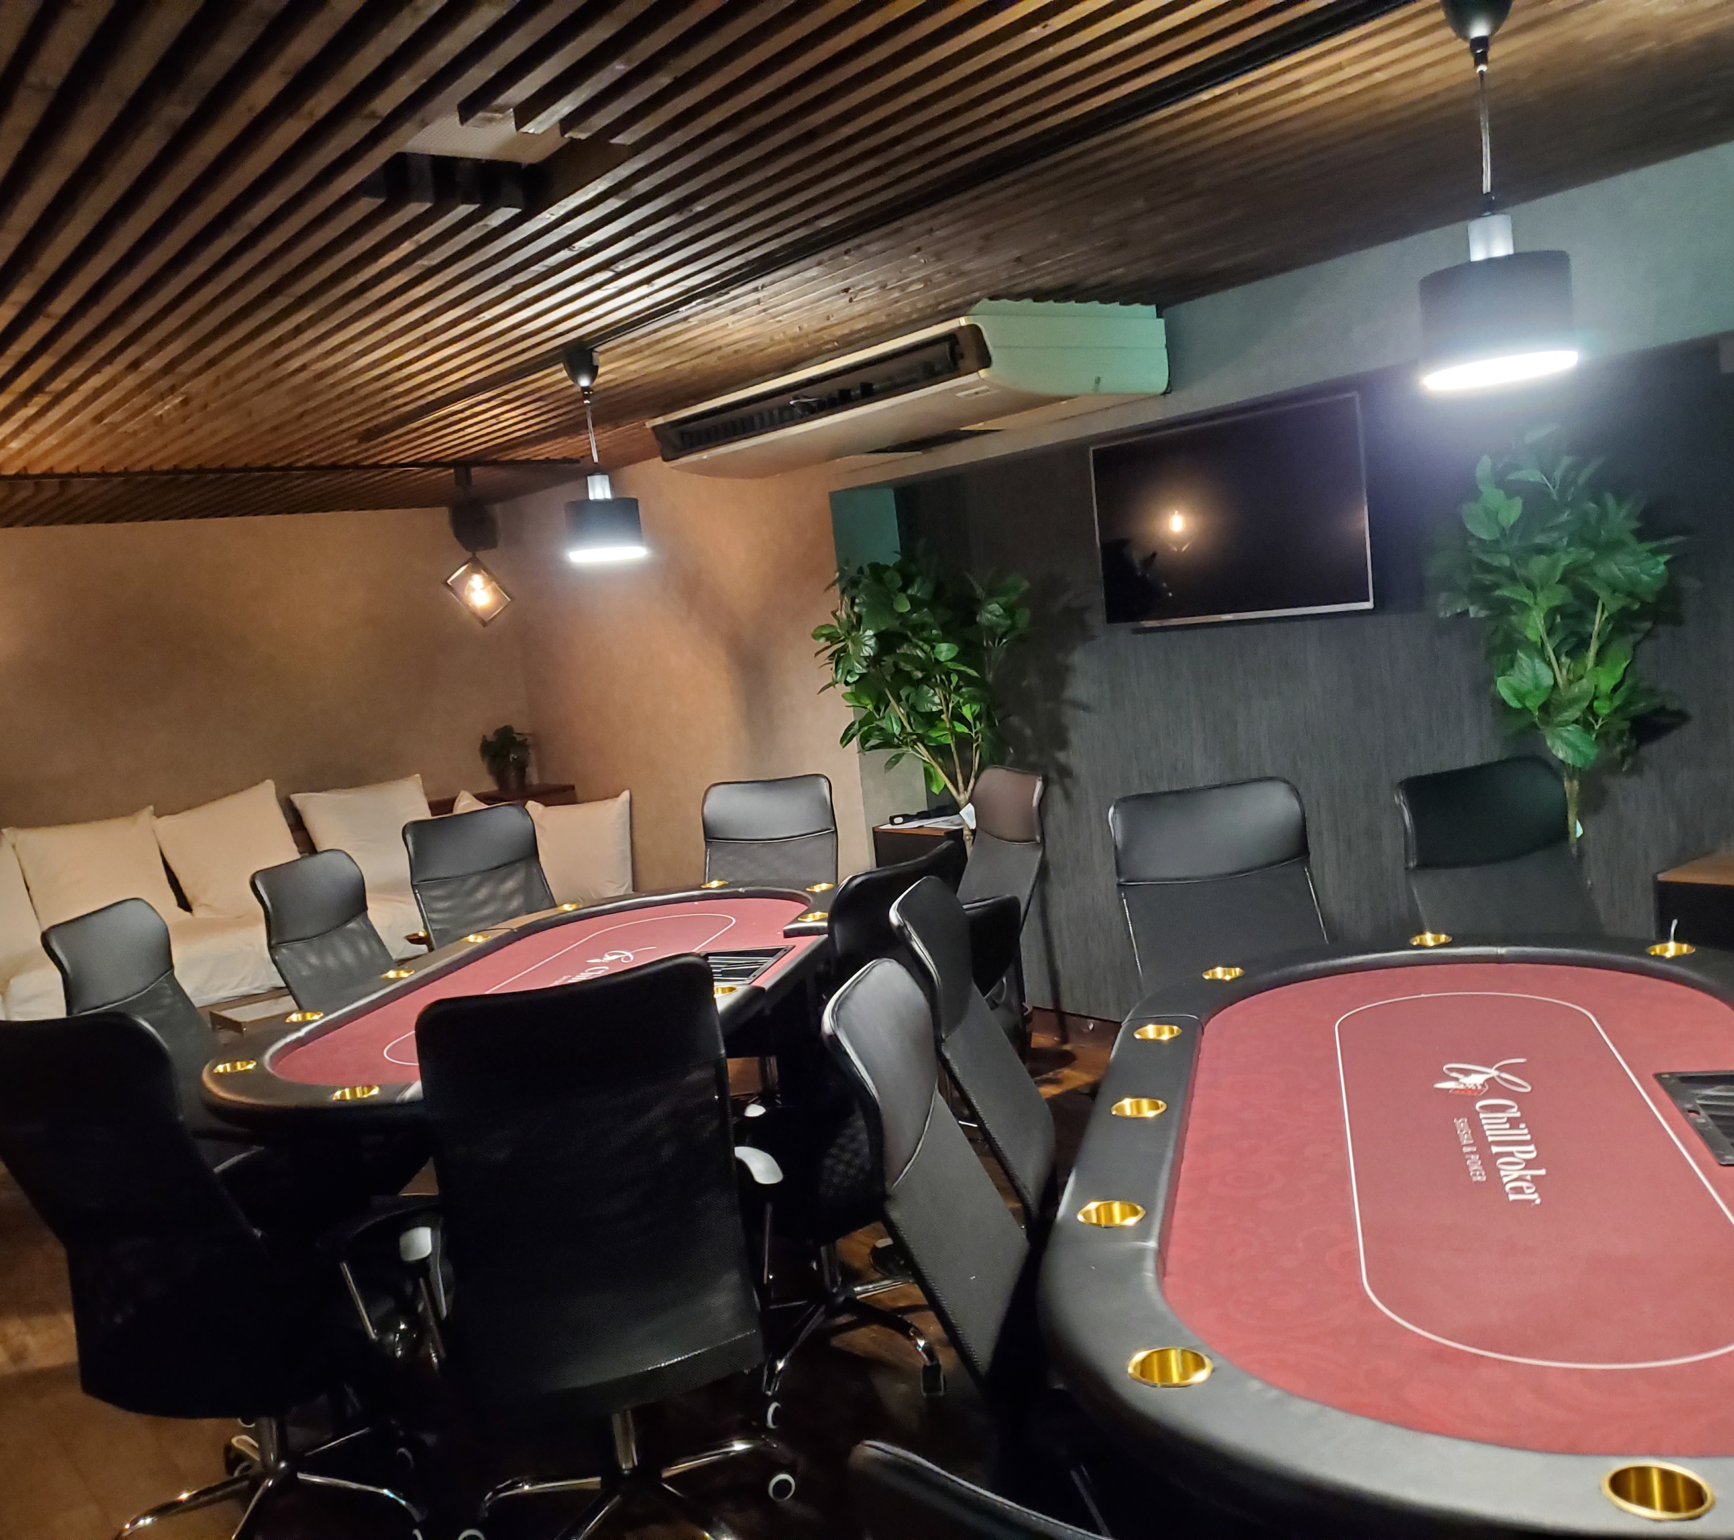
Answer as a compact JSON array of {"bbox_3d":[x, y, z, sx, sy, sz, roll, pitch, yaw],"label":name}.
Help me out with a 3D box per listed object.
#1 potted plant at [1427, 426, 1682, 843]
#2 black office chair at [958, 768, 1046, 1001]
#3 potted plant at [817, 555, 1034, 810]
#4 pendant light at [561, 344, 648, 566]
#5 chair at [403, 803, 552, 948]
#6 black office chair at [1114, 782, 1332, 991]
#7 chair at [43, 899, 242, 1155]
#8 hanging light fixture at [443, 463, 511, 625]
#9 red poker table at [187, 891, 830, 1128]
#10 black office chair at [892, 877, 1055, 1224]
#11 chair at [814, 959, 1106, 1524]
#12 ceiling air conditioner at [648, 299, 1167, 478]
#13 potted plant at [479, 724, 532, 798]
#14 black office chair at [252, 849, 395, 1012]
[{"bbox_3d":[1.580,0.145,3.466,0.490,1.805,0.520,-11,8,-36],"label":"potted plant"},{"bbox_3d":[0.177,0.568,4.285,0.630,1.080,0.610,-9,7,-21],"label":"black office chair"},{"bbox_3d":[0.261,0.146,5.127,0.570,1.705,0.620,-11,8,-36],"label":"potted plant"},{"bbox_3d":[-0.680,-0.786,3.872,0.195,0.540,0.195,-11,8,-36],"label":"pendant light"},{"bbox_3d":[-1.272,0.694,5.533,0.610,1.070,0.620,-11,7,-34],"label":"chair"},{"bbox_3d":[0.875,0.601,3.345,0.610,1.080,0.630,-7,7,-5],"label":"black office chair"},{"bbox_3d":[-1.760,0.893,4.174,0.620,1.070,0.610,-6,6,8],"label":"chair"},{"bbox_3d":[-1.441,-0.833,5.700,0.250,0.570,0.250,-8,6,-13],"label":"hanging light fixture"},{"bbox_3d":[-0.739,0.914,4.236,1.280,0.785,2.305,-5,6,15],"label":"red poker table"},{"bbox_3d":[0.418,0.764,3.035,0.620,1.070,0.610,-5,6,11],"label":"black office chair"},{"bbox_3d":[0.314,0.849,2.341,0.620,1.070,0.610,-5,6,12],"label":"chair"},{"bbox_3d":[0.048,-1.098,4.573,0.705,0.235,1.570,-11,8,-36],"label":"ceiling air conditioner"},{"bbox_3d":[-1.642,-0.040,7.000,0.240,0.330,0.240,-8,6,-13],"label":"potted plant"},{"bbox_3d":[-1.470,0.794,4.802,0.620,1.070,0.610,-4,6,19],"label":"black office chair"}]

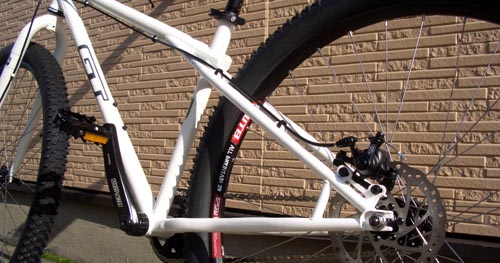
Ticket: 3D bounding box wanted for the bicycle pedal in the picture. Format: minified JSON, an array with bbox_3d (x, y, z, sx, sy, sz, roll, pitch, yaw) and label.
[{"bbox_3d":[-0.300,-0.008,0.914,0.065,0.027,0.090,31,7,35],"label":"bicycle pedal"}]

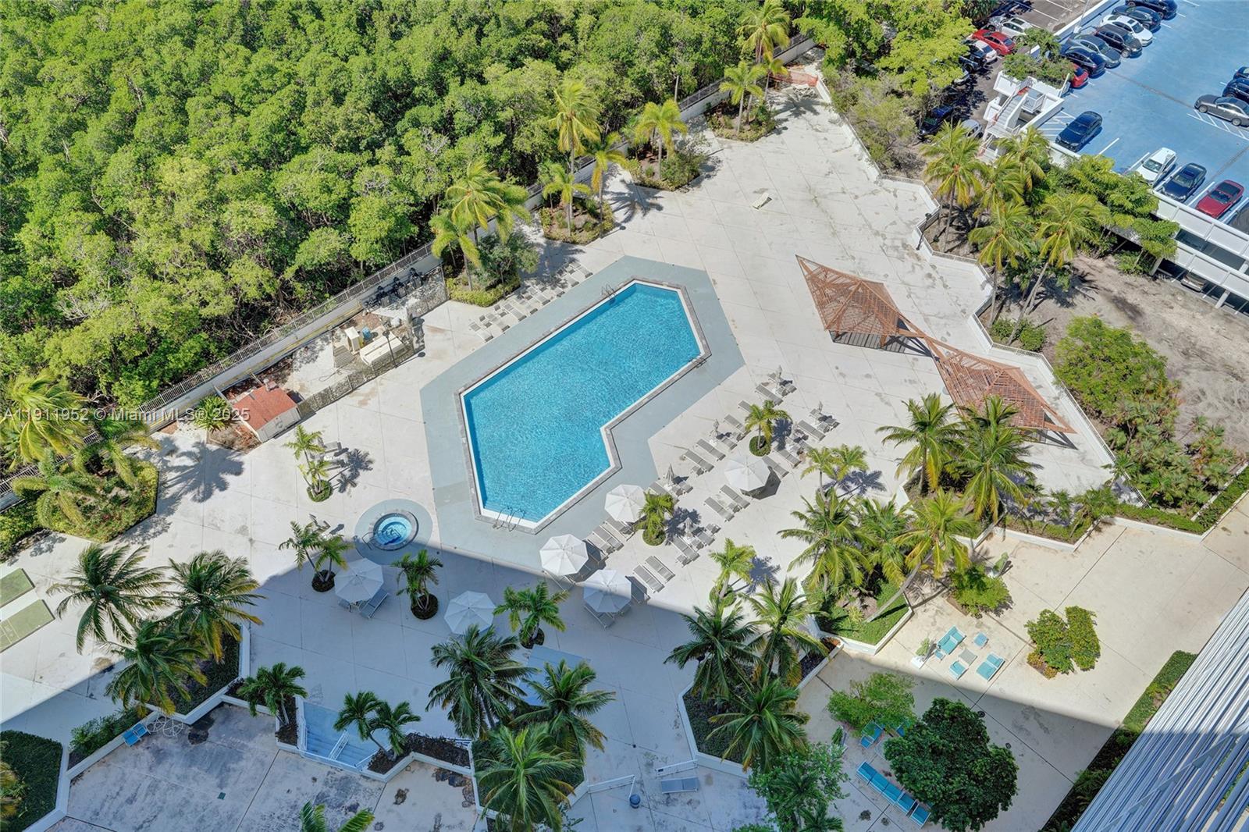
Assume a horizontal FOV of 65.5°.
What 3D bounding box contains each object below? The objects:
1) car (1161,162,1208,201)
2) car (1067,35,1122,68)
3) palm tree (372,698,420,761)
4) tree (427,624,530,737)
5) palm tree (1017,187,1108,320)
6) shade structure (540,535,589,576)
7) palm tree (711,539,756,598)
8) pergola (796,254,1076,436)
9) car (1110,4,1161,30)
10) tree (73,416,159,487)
[{"bbox_3d":[45.068,-18.962,78.079,4.500,1.460,1.810,-36,60,-25],"label":"car"},{"bbox_3d":[41.904,-32.759,86.774,1.800,1.450,4.600,-37,59,-24],"label":"car"},{"bbox_3d":[-11.869,16.712,50.708,2.600,4.100,2.600,0,51,0],"label":"palm tree"},{"bbox_3d":[-6.977,14.661,49.389,4.800,8.600,4.800,-2,51,0],"label":"tree"},{"bbox_3d":[29.482,-9.852,68.591,5.900,10.900,5.900,-2,51,0],"label":"palm tree"},{"bbox_3d":[-3.490,8.588,57.551,2.750,2.550,2.750,0,51,0],"label":"shade structure"},{"bbox_3d":[6.108,9.217,55.960,2.600,5.040,2.600,-1,51,0],"label":"palm tree"},{"bbox_3d":[20.677,-4.383,67.711,6.750,4.700,23.100,-36,59,-25],"label":"pergola"},{"bbox_3d":[47.908,-37.411,90.185,1.820,1.470,4.600,-36,58,-24],"label":"car"},{"bbox_3d":[-30.378,3.601,60.109,5.300,6.800,5.000,-2,51,0],"label":"tree"}]

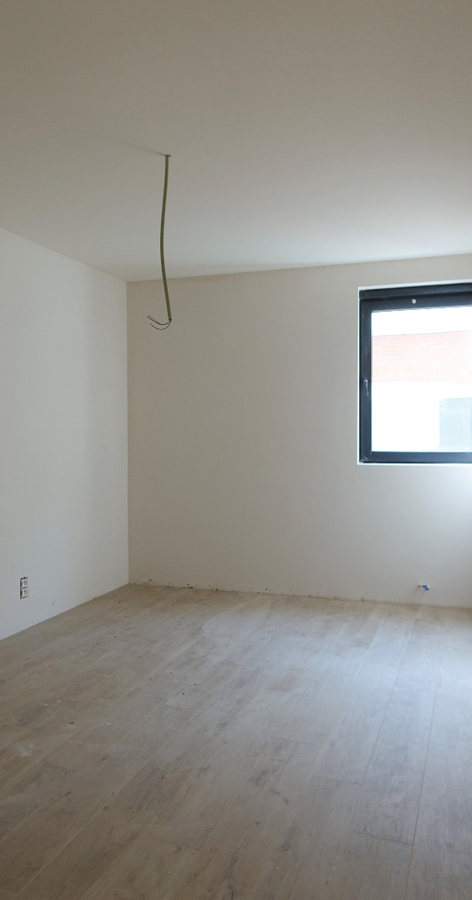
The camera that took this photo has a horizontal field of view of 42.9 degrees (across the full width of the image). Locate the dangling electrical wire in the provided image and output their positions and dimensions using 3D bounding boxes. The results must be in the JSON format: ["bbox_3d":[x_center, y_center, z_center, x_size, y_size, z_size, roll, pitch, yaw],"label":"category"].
[{"bbox_3d":[-0.348,-0.944,2.727,0.114,0.779,0.070,0,2,0],"label":"dangling electrical wire"}]

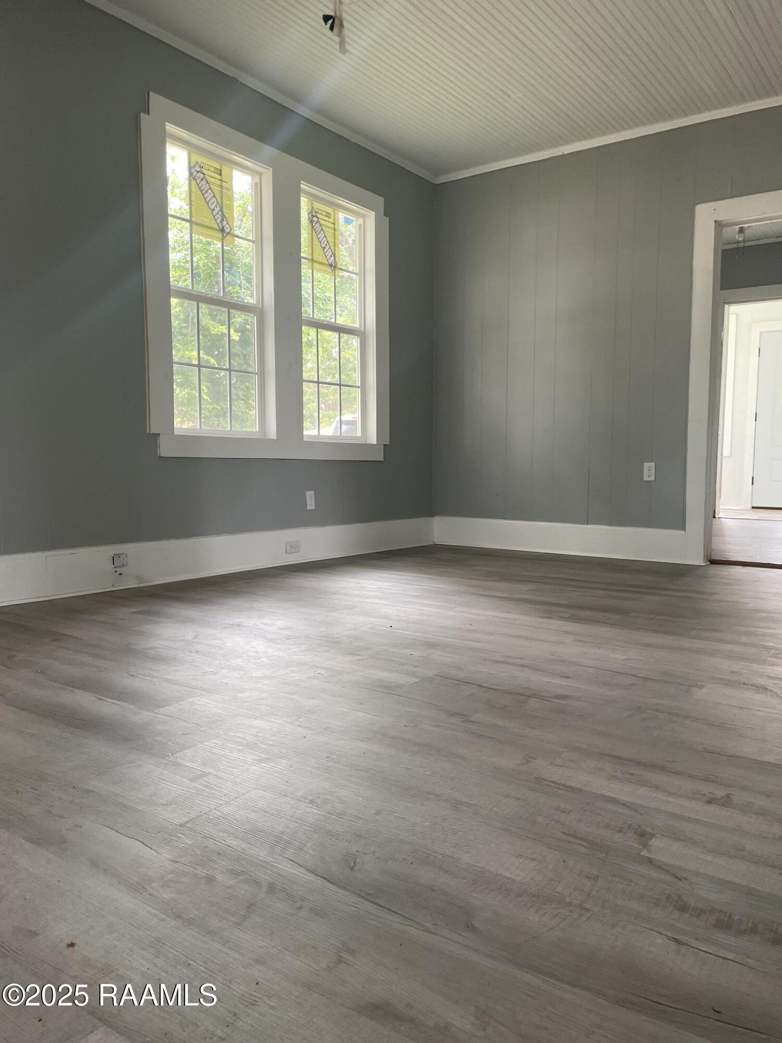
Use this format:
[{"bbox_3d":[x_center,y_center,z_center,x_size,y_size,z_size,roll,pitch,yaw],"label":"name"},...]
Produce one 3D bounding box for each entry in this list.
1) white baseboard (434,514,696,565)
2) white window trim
[{"bbox_3d":[1.116,0.114,5.479,1.930,0.213,0.030,3,5,36],"label":"white baseboard"},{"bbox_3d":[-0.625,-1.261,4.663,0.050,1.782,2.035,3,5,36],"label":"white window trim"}]

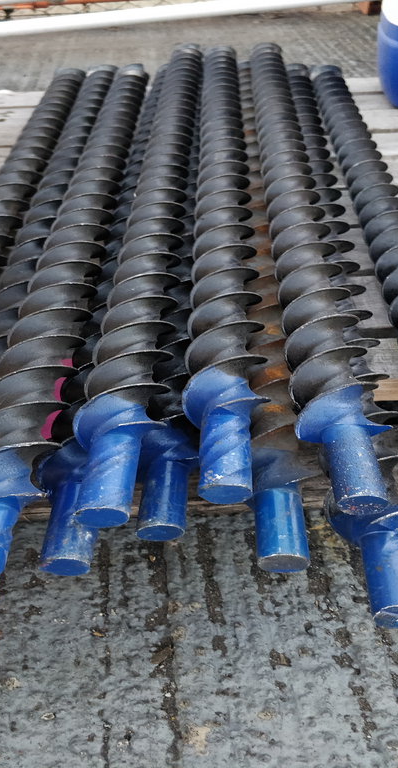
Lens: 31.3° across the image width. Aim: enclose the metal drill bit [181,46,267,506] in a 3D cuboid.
[{"bbox_3d":[0.030,-0.253,0.900,0.068,0.068,1.030,-1,40,2],"label":"metal drill bit"}]

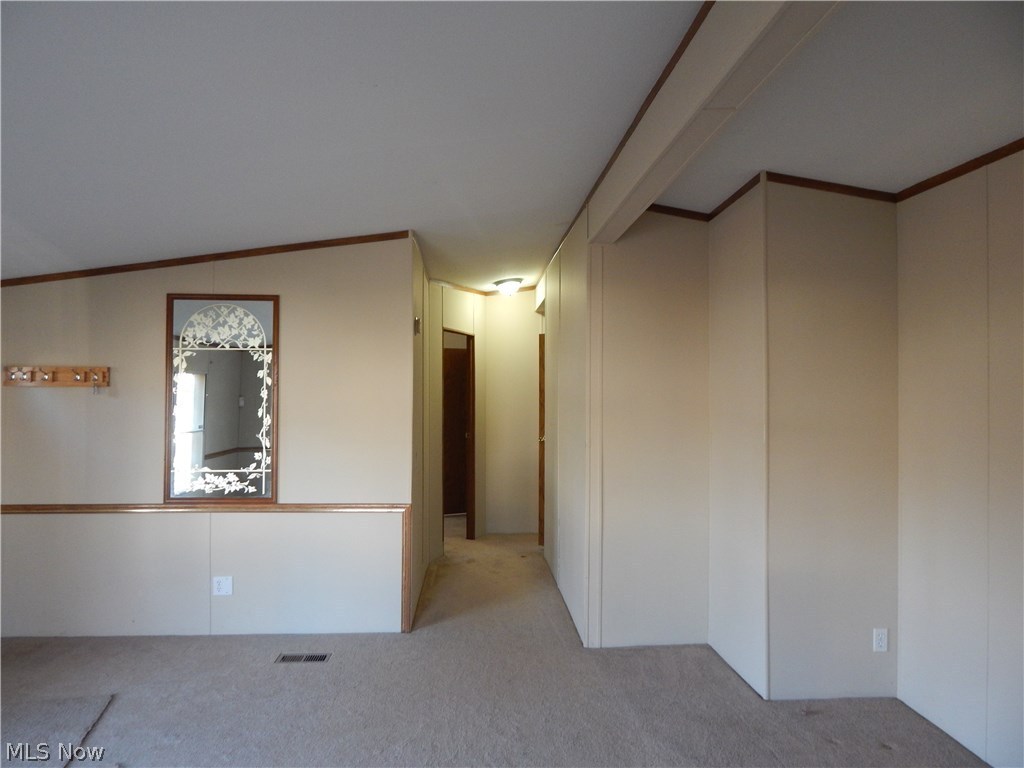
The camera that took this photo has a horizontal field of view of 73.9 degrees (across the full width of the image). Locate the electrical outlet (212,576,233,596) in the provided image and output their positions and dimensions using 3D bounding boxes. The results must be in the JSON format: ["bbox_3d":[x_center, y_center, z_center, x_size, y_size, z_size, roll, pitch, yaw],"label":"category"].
[{"bbox_3d":[-1.759,1.232,4.143,0.115,0.114,0.010,0,0,-4],"label":"electrical outlet"}]

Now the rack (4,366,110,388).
[{"bbox_3d":[-2.723,-0.041,4.061,0.612,0.123,0.070,0,0,-4],"label":"rack"}]

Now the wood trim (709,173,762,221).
[{"bbox_3d":[1.196,-1.009,3.713,0.015,0.053,0.731,0,0,-4],"label":"wood trim"}]

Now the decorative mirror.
[{"bbox_3d":[-1.762,0.089,4.141,0.670,1.269,0.030,0,0,-4],"label":"decorative mirror"}]

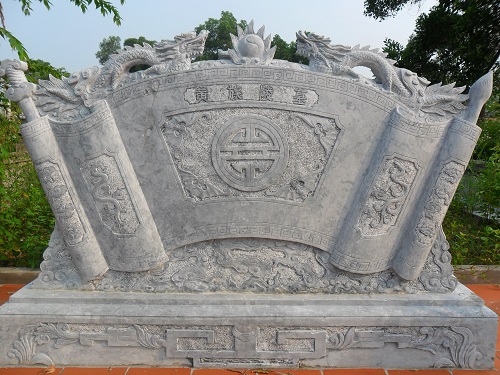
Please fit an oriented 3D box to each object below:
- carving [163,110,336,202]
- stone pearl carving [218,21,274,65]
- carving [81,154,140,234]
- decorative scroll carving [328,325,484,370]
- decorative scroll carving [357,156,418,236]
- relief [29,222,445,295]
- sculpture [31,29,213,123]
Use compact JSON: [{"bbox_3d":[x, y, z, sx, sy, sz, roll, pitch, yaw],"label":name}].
[{"bbox_3d":[0.000,-0.196,2.423,1.103,0.578,0.070,0,6,0],"label":"carving"},{"bbox_3d":[-0.015,-0.884,2.397,0.344,0.249,0.170,0,6,0],"label":"stone pearl carving"},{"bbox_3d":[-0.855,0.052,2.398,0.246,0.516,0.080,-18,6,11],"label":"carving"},{"bbox_3d":[0.951,0.977,2.399,0.938,0.271,0.050,0,6,0],"label":"decorative scroll carving"},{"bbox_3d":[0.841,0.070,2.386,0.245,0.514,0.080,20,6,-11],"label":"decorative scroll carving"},{"bbox_3d":[-0.028,0.457,2.577,2.714,0.449,0.170,0,6,0],"label":"relief"},{"bbox_3d":[-0.796,-0.690,2.435,1.064,0.524,0.200,0,6,0],"label":"sculpture"}]

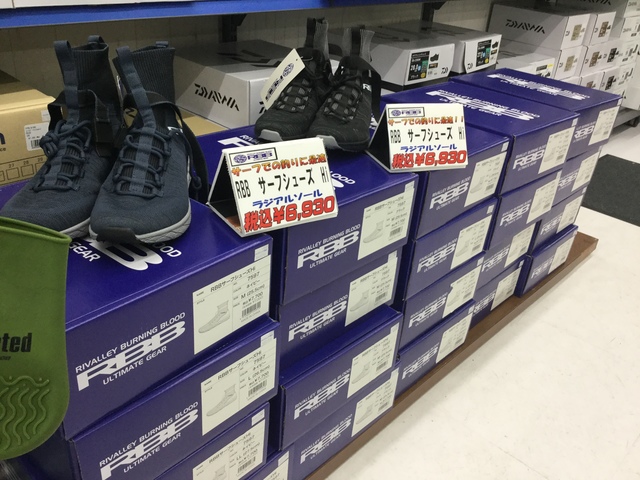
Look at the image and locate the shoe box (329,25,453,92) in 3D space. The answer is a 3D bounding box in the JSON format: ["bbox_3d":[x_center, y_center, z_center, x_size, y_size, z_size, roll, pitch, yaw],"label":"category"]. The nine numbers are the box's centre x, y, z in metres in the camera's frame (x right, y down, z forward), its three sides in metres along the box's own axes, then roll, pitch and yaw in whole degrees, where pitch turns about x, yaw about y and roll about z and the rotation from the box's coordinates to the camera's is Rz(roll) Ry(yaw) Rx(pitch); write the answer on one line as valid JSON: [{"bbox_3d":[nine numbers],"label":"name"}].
[{"bbox_3d":[0.195,-0.540,1.684,0.228,0.110,0.299,-23,39,-40],"label":"shoe box"}]

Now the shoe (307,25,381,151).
[{"bbox_3d":[0.064,-0.308,1.111,0.111,0.174,0.285,10,30,10],"label":"shoe"}]

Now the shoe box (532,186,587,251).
[{"bbox_3d":[0.538,-0.127,1.650,0.333,0.121,0.270,29,37,36],"label":"shoe box"}]

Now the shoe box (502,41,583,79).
[{"bbox_3d":[0.870,-0.752,2.333,0.208,0.113,0.302,-23,39,-40],"label":"shoe box"}]

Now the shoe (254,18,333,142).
[{"bbox_3d":[-0.036,-0.295,1.030,0.103,0.165,0.280,11,30,11],"label":"shoe"}]

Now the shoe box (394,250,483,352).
[{"bbox_3d":[0.128,0.052,1.230,0.270,0.121,0.333,-22,39,-40],"label":"shoe box"}]

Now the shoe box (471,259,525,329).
[{"bbox_3d":[0.315,0.077,1.553,0.285,0.128,0.340,-23,40,-40],"label":"shoe box"}]

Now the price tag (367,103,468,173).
[{"bbox_3d":[0.162,-0.172,0.916,0.136,0.091,0.095,-6,31,-19],"label":"price tag"}]

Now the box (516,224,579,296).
[{"bbox_3d":[0.542,-0.008,1.741,0.285,0.128,0.340,-23,39,-39],"label":"box"}]

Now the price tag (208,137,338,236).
[{"bbox_3d":[-0.057,-0.077,0.713,0.135,0.089,0.100,-14,34,-30],"label":"price tag"}]

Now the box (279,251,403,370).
[{"bbox_3d":[-0.078,0.040,1.052,0.285,0.128,0.340,-23,39,-39],"label":"box"}]

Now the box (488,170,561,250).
[{"bbox_3d":[0.335,-0.136,1.346,0.270,0.121,0.333,-22,39,-40],"label":"box"}]

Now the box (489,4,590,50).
[{"bbox_3d":[0.912,-0.900,2.396,0.215,0.121,0.329,-23,39,-40],"label":"box"}]

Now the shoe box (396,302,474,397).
[{"bbox_3d":[0.132,0.173,1.361,0.340,0.128,0.285,29,37,36],"label":"shoe box"}]

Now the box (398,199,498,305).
[{"bbox_3d":[0.132,-0.052,1.165,0.333,0.121,0.270,29,37,36],"label":"box"}]

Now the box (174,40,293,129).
[{"bbox_3d":[-0.153,-0.371,1.354,0.293,0.116,0.322,-23,39,-40],"label":"box"}]

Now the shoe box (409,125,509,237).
[{"bbox_3d":[0.138,-0.157,1.101,0.333,0.121,0.270,28,36,35],"label":"shoe box"}]

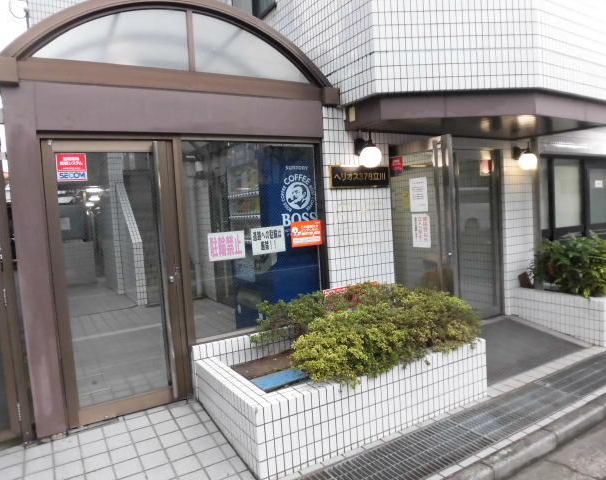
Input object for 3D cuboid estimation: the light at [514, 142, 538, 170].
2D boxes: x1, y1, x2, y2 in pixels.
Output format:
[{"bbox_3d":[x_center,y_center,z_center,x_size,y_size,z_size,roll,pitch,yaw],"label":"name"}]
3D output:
[{"bbox_3d":[2.576,-0.953,5.085,0.190,0.300,0.270,-6,5,-29],"label":"light"}]

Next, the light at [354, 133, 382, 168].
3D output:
[{"bbox_3d":[0.559,-0.767,3.845,0.190,0.300,0.270,-6,5,-29],"label":"light"}]

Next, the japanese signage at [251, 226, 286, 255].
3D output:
[{"bbox_3d":[-0.276,0.004,3.618,0.292,0.211,0.015,-6,5,-29],"label":"japanese signage"}]

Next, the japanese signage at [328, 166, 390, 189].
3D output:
[{"bbox_3d":[0.514,-0.559,3.975,0.660,0.200,0.030,-6,5,-29],"label":"japanese signage"}]

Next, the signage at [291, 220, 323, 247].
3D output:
[{"bbox_3d":[0.037,-0.053,3.793,0.292,0.211,0.015,-6,5,-29],"label":"signage"}]

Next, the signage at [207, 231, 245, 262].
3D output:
[{"bbox_3d":[-0.586,0.047,3.445,0.292,0.211,0.015,-6,5,-29],"label":"signage"}]

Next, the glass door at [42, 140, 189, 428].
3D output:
[{"bbox_3d":[-1.258,0.270,3.087,0.838,1.900,0.100,-6,5,-29],"label":"glass door"}]

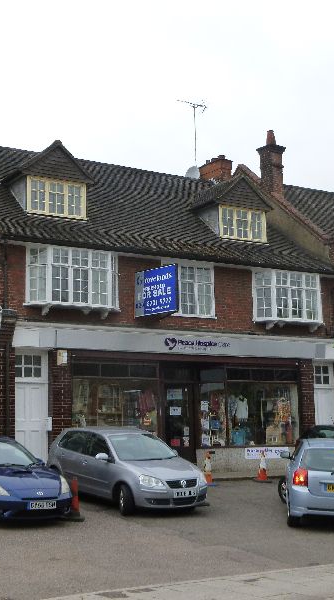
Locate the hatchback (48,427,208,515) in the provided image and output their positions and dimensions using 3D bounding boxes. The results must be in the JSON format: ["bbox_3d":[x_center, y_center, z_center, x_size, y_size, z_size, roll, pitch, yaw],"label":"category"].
[{"bbox_3d":[-0.862,3.270,16.452,1.660,1.467,3.920,5,-7,-37],"label":"hatchback"}]

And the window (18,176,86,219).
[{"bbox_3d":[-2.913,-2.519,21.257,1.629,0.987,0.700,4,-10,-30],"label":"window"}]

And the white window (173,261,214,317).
[{"bbox_3d":[0.543,-0.257,21.618,1.560,1.409,0.160,4,-10,-28],"label":"white window"}]

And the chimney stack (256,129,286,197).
[{"bbox_3d":[3.351,-4.344,26.682,0.620,2.178,0.620,4,-10,-30],"label":"chimney stack"}]

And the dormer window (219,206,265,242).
[{"bbox_3d":[2.131,-2.144,23.906,1.568,0.922,0.200,4,-10,-28],"label":"dormer window"}]

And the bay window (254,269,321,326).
[{"bbox_3d":[3.443,0.014,22.887,2.242,1.469,0.420,4,-10,-28],"label":"bay window"}]

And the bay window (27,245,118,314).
[{"bbox_3d":[-2.131,-0.500,19.902,2.450,1.527,0.450,4,-10,-30],"label":"bay window"}]

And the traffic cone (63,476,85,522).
[{"bbox_3d":[-1.608,3.485,14.657,0.340,0.726,0.340,4,-10,-28],"label":"traffic cone"}]

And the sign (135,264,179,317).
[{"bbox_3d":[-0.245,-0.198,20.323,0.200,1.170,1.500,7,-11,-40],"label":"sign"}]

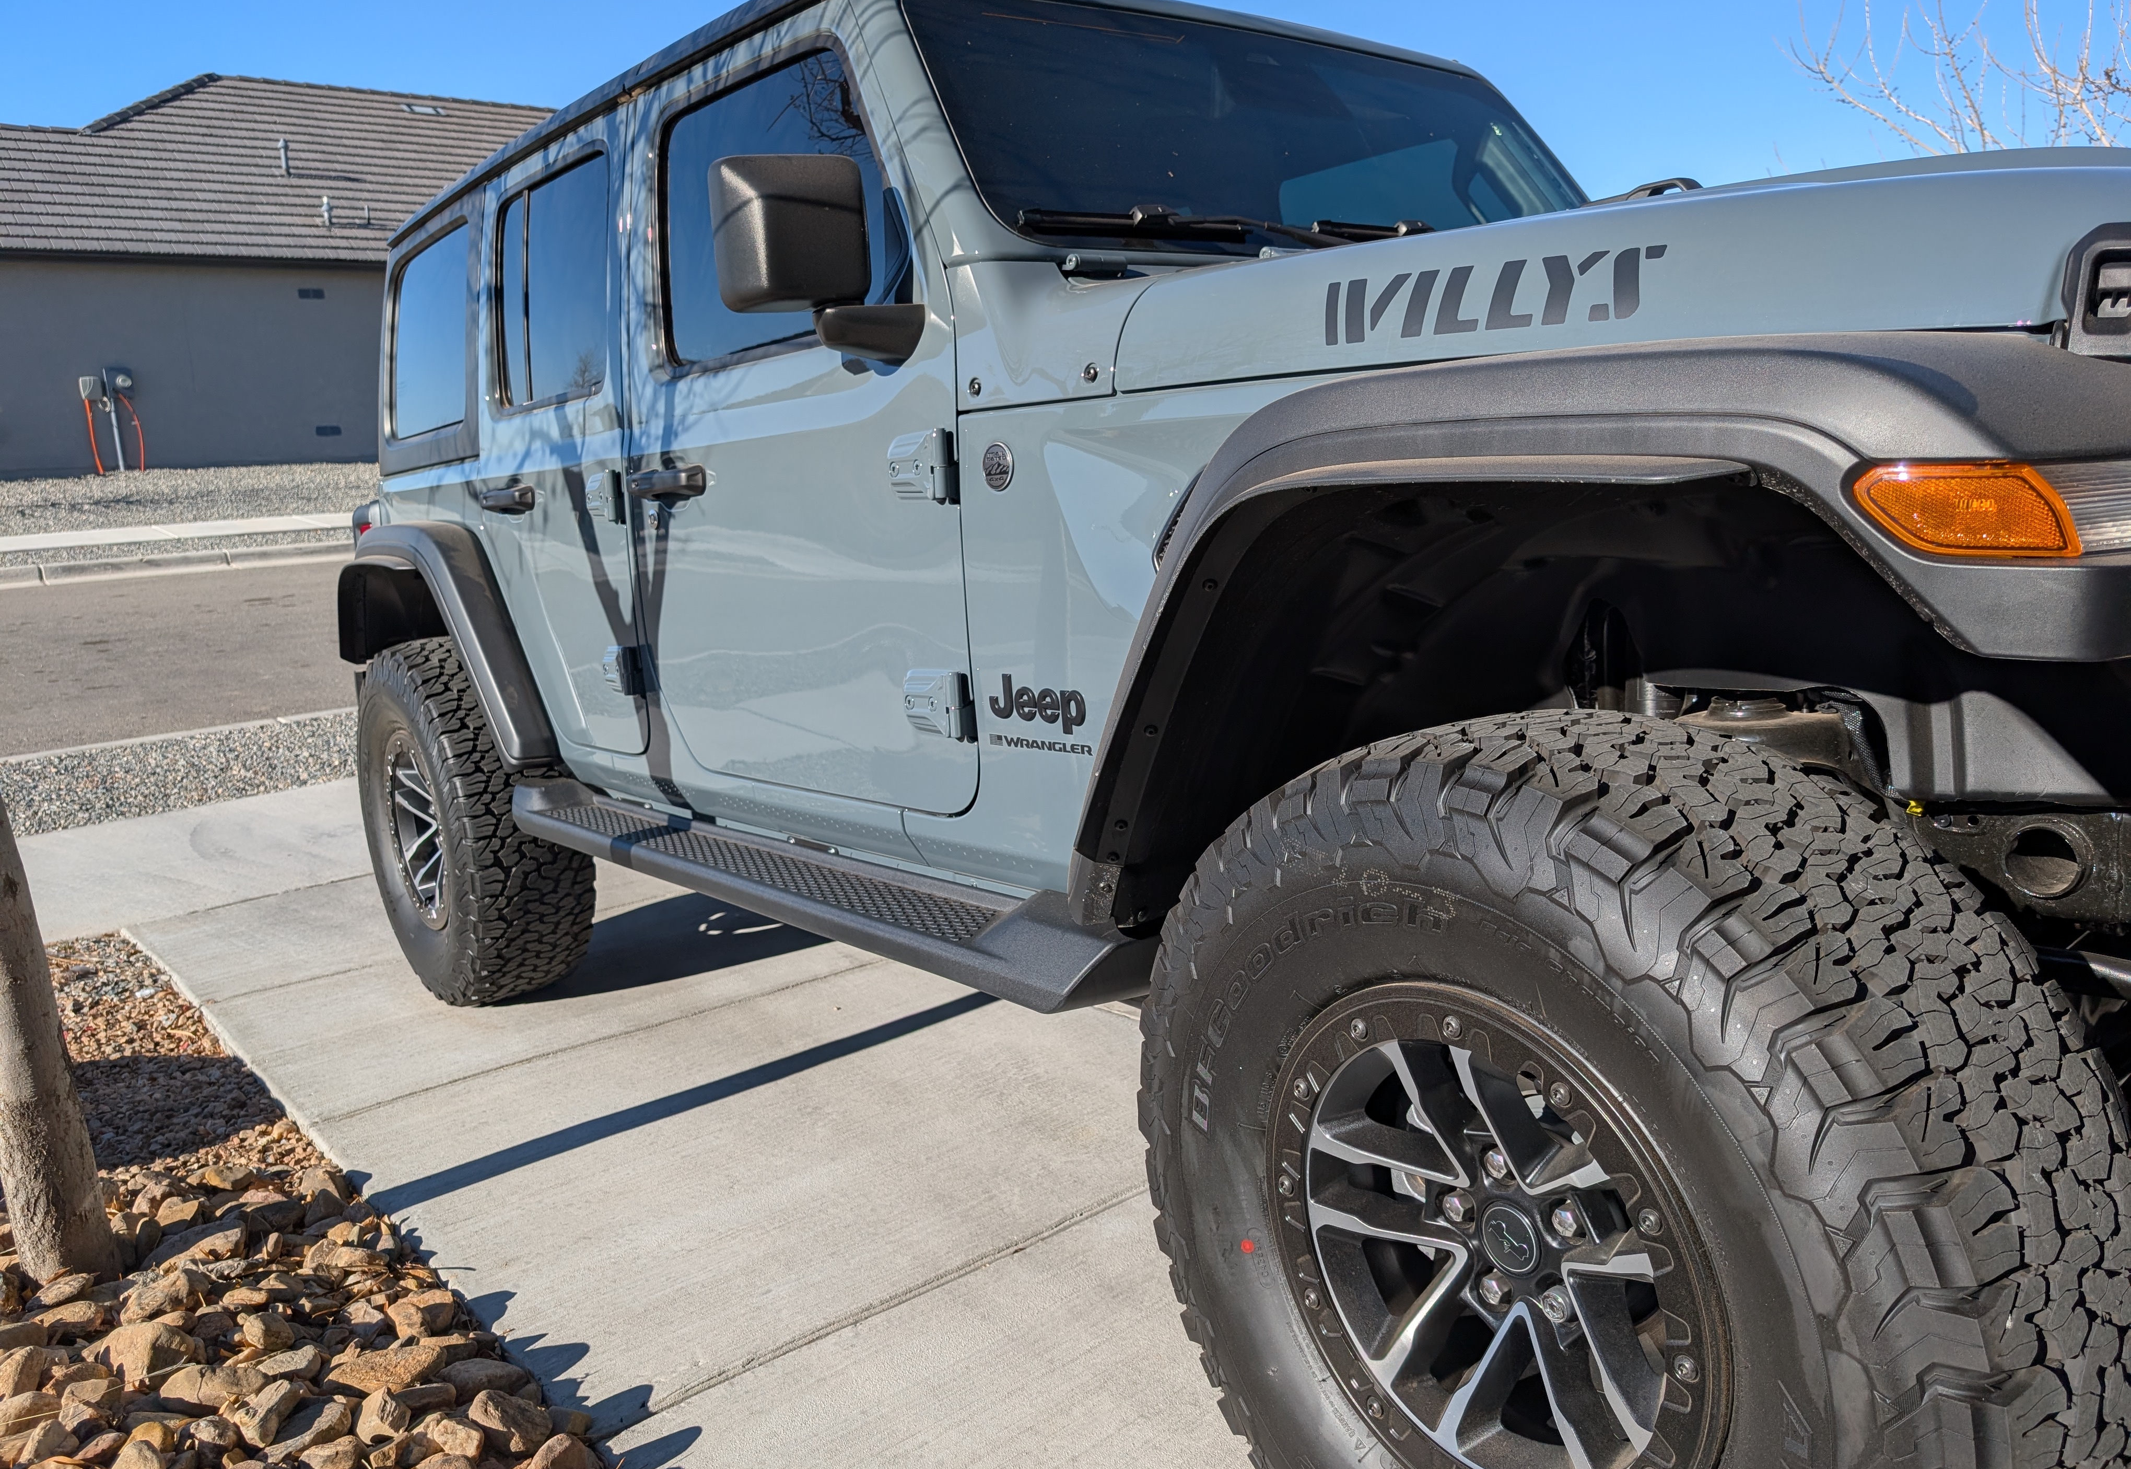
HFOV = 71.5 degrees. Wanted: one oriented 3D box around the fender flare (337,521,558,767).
[{"bbox_3d":[-1.529,-0.228,3.581,0.185,0.555,1.125,-12,12,-38],"label":"fender flare"}]

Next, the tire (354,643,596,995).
[{"bbox_3d":[-1.472,0.209,3.659,0.320,0.870,0.880,-12,12,-38],"label":"tire"}]

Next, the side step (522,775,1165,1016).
[{"bbox_3d":[-0.528,0.205,2.533,0.187,0.135,1.890,-12,12,-38],"label":"side step"}]

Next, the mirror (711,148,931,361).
[{"bbox_3d":[-0.333,-0.627,1.959,0.225,0.265,0.170,-12,12,-38],"label":"mirror"}]

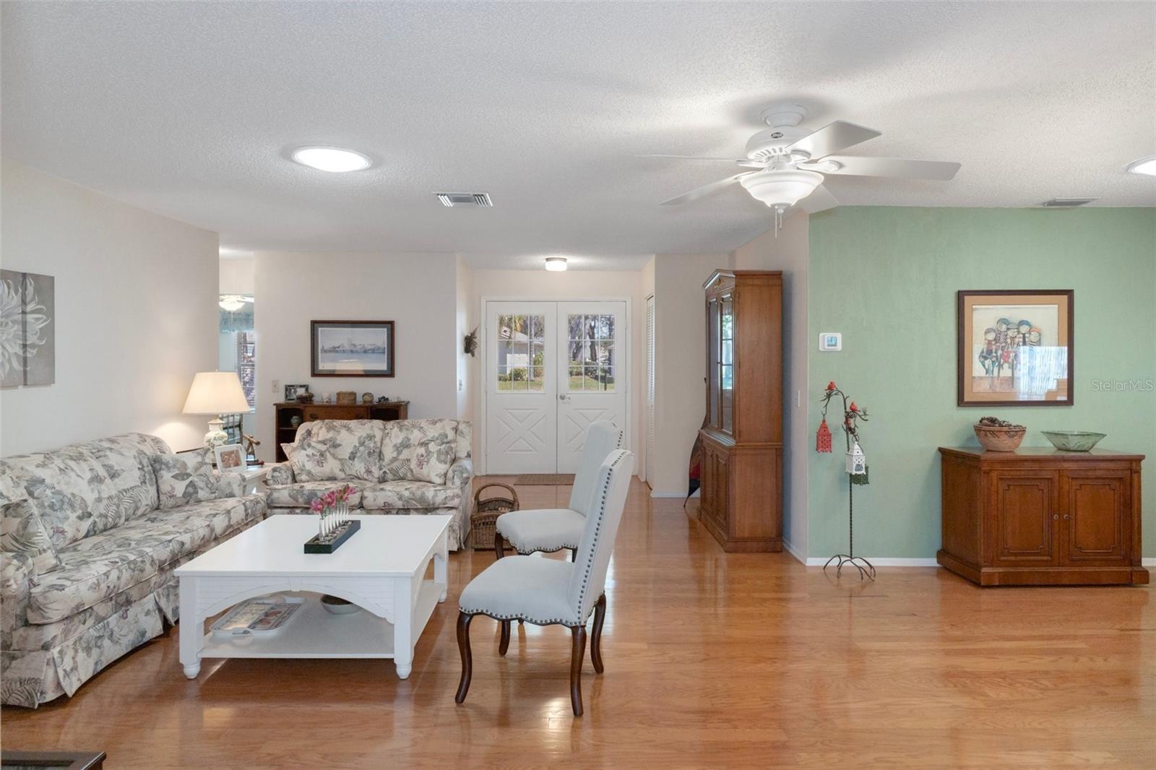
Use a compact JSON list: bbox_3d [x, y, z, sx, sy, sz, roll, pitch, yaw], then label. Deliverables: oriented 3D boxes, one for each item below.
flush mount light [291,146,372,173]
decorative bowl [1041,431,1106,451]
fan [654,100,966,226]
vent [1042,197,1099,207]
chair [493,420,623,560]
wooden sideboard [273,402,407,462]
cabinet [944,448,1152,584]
[{"bbox_3d":[-1.257,-1.128,3.440,0.420,0.045,0.420,0,2,0],"label":"flush mount light"},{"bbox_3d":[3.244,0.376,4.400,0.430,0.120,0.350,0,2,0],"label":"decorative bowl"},{"bbox_3d":[0.845,-0.878,2.740,1.310,0.460,1.290,0,2,0],"label":"fan"},{"bbox_3d":[3.140,-1.166,4.310,0.290,0.030,0.210,0,2,-1],"label":"vent"},{"bbox_3d":[-0.110,0.743,3.930,0.650,1.050,0.510,-1,2,-22],"label":"chair"},{"bbox_3d":[-2.190,0.646,6.300,1.160,0.950,0.340,0,2,-1],"label":"wooden sideboard"},{"bbox_3d":[2.943,0.815,4.290,1.010,0.775,0.440,0,2,-1],"label":"cabinet"}]

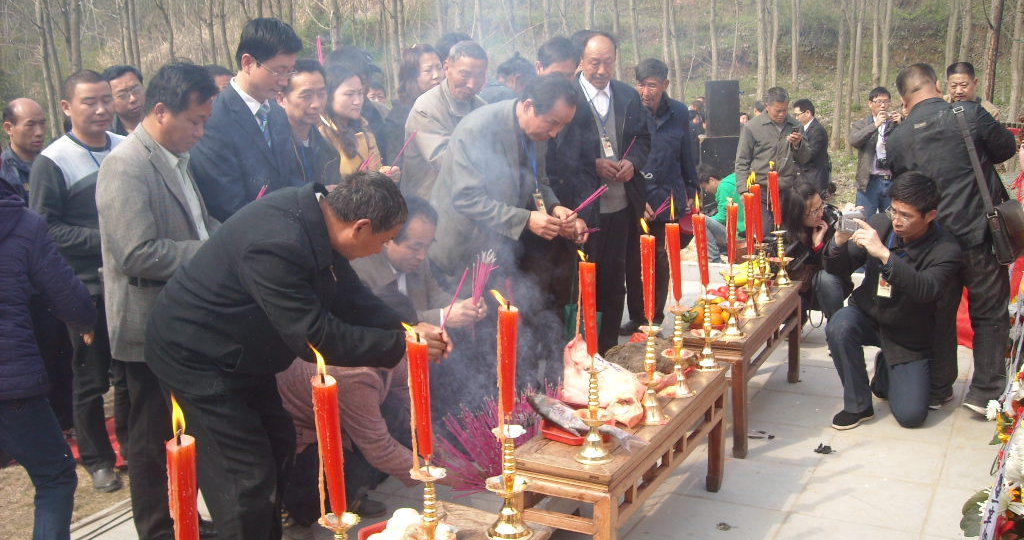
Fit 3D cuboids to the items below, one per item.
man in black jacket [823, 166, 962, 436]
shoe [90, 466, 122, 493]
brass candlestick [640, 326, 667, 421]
[{"bbox_3d":[1.755,0.123,4.800,0.720,1.180,0.580,-12,15,-42],"label":"man in black jacket"},{"bbox_3d":[-1.728,0.849,4.380,0.100,0.100,0.275,-7,13,-27],"label":"shoe"},{"bbox_3d":[0.461,0.338,3.335,0.108,0.290,0.108,4,12,26],"label":"brass candlestick"}]

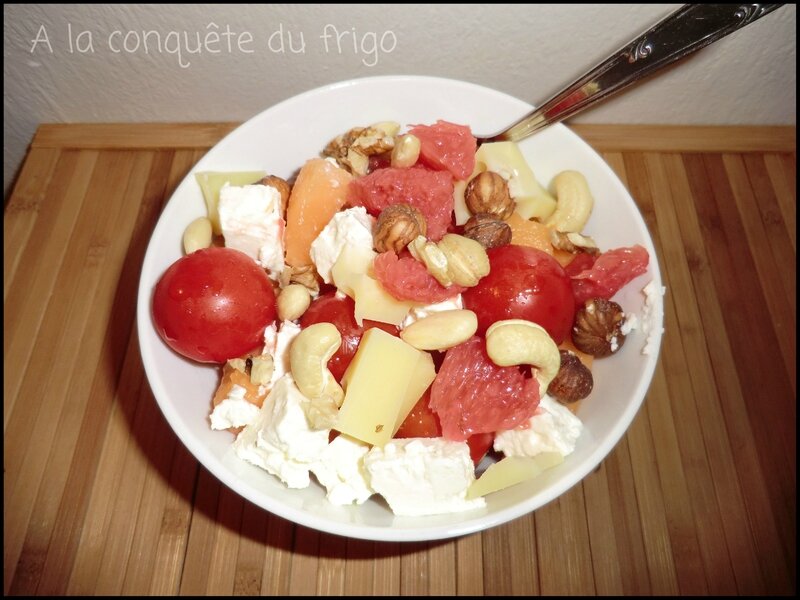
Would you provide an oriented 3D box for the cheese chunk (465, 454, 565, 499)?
[{"bbox_3d":[0.032,0.050,0.155,0.029,0.012,0.009,-23,66,-11],"label":"cheese chunk"}]

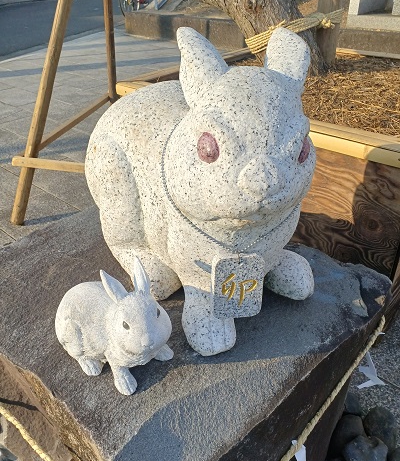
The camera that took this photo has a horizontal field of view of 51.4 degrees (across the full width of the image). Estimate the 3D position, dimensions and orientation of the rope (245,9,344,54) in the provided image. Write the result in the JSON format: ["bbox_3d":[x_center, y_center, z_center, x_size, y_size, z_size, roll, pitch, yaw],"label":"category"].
[{"bbox_3d":[0.399,-0.840,1.754,0.400,0.170,0.220,-2,33,0],"label":"rope"}]

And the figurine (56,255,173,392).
[{"bbox_3d":[-0.130,0.103,0.565,0.160,0.168,0.103,24,41,34],"label":"figurine"}]

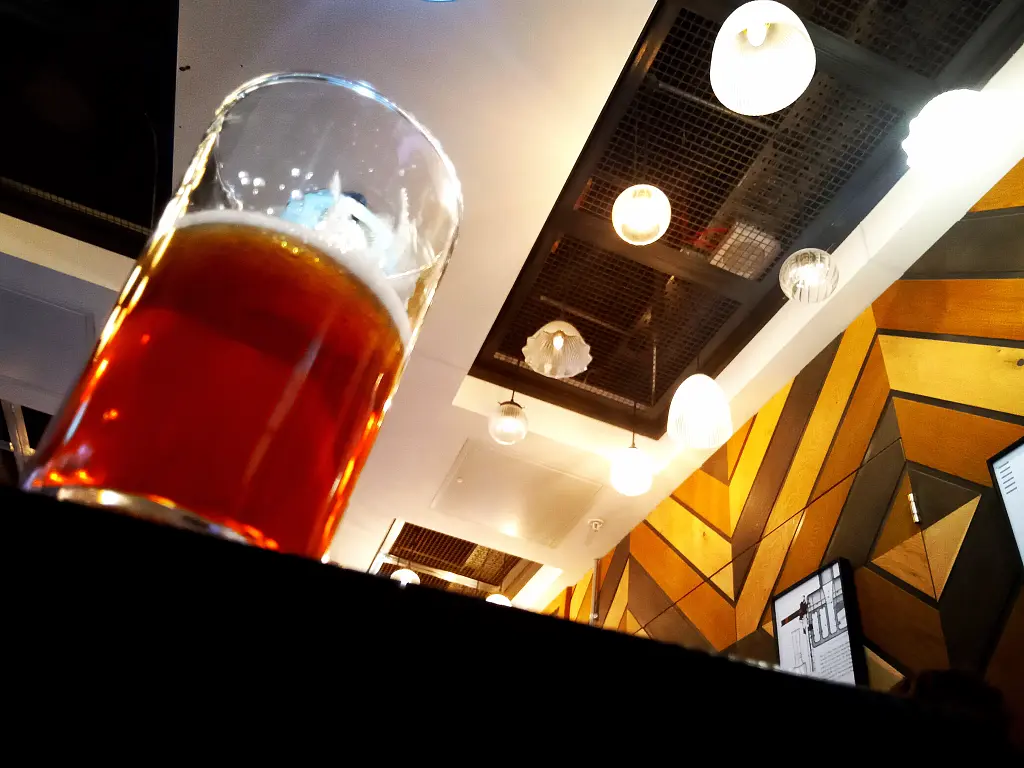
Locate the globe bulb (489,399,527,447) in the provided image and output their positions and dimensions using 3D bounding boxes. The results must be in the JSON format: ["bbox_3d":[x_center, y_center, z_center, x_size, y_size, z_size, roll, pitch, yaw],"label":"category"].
[{"bbox_3d":[-0.014,0.155,3.262,0.157,0.188,0.157,6,-39,5],"label":"globe bulb"}]

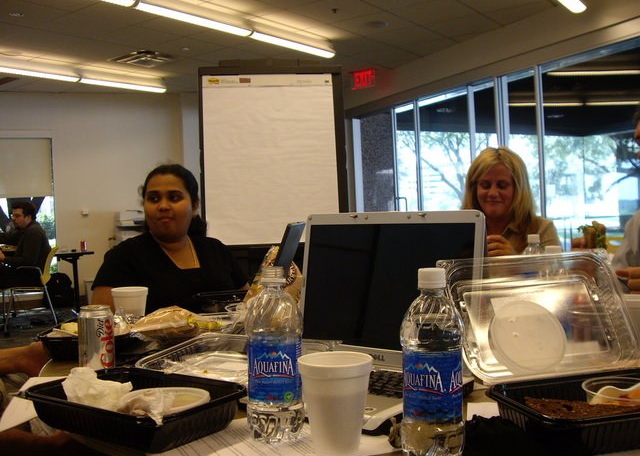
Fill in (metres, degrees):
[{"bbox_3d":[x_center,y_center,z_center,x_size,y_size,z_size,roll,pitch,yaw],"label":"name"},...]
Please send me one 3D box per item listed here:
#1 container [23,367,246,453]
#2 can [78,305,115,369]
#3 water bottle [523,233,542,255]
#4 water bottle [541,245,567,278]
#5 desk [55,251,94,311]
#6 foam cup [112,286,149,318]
[{"bbox_3d":[-0.256,0.243,0.964,0.262,0.048,0.174,-1,1,34],"label":"container"},{"bbox_3d":[-0.412,0.205,1.301,0.066,0.122,0.066,-2,1,0],"label":"can"},{"bbox_3d":[0.579,0.123,1.892,0.069,0.209,0.069,-2,1,0],"label":"water bottle"},{"bbox_3d":[0.453,0.141,1.352,0.069,0.209,0.069,-2,1,0],"label":"water bottle"},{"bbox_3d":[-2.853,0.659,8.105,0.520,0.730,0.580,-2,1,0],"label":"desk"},{"bbox_3d":[-0.476,0.208,1.768,0.089,0.109,0.089,-2,1,0],"label":"foam cup"}]

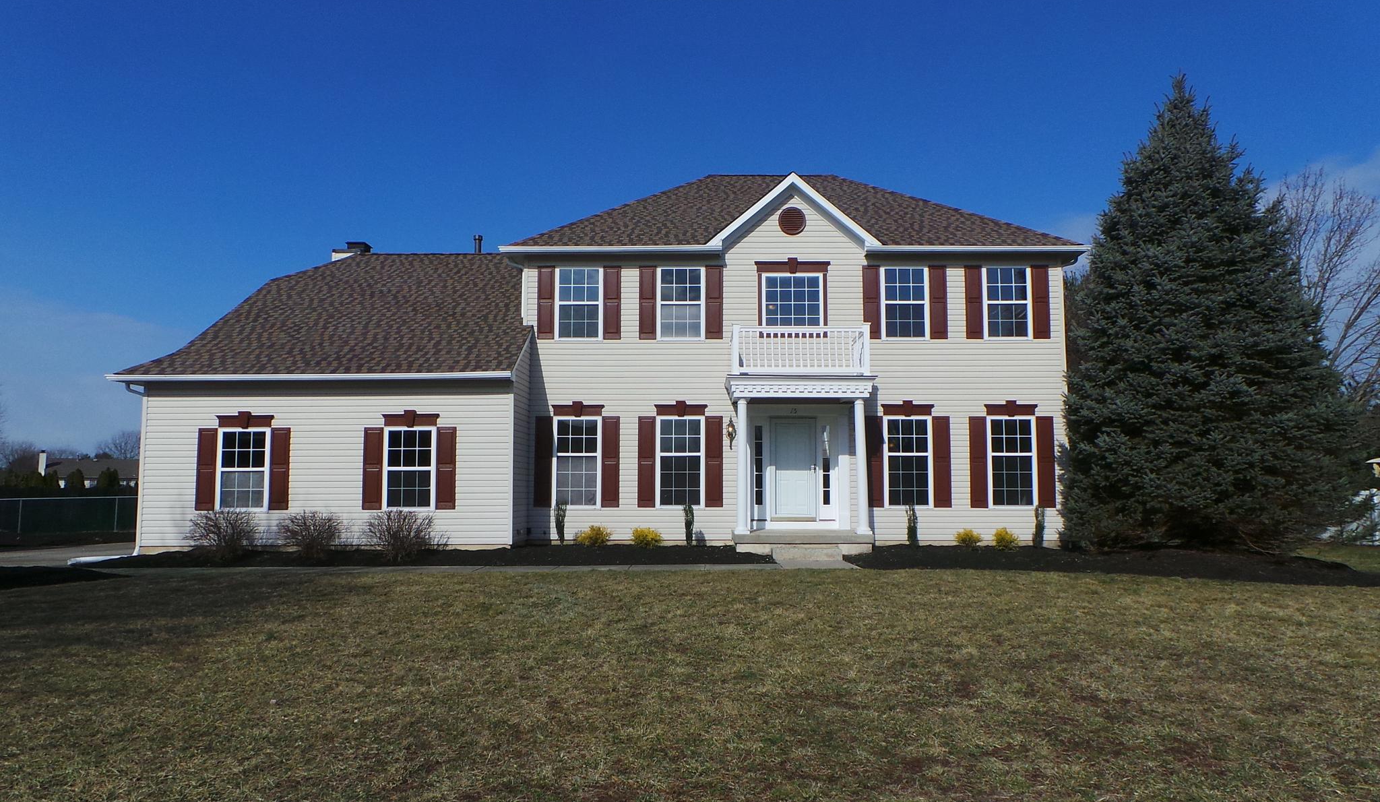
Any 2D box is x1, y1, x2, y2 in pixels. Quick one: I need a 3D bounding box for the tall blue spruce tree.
[{"bbox_3d":[9.425,-1.657,16.943,5.250,8.920,5.200,0,-5,0],"label":"tall blue spruce tree"}]

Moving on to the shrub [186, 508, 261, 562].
[{"bbox_3d":[-8.050,2.304,15.824,1.260,0.860,1.180,0,-5,0],"label":"shrub"}]

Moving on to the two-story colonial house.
[{"bbox_3d":[-1.280,-1.207,21.622,18.240,8.850,10.300,0,-5,0],"label":"two-story colonial house"}]

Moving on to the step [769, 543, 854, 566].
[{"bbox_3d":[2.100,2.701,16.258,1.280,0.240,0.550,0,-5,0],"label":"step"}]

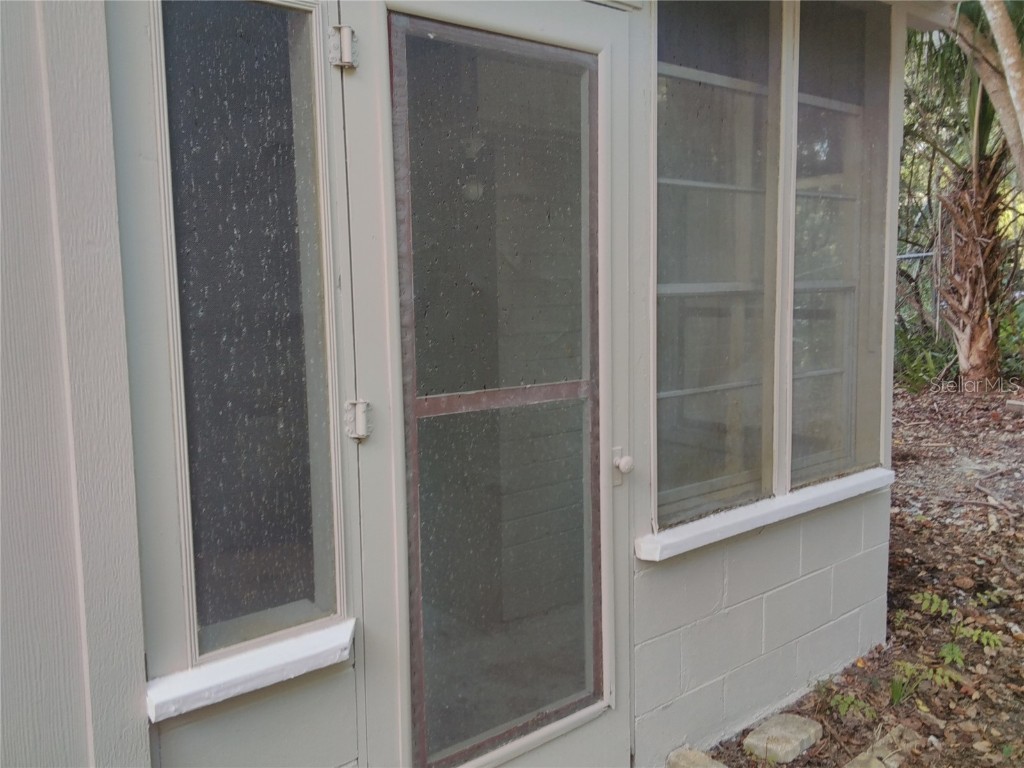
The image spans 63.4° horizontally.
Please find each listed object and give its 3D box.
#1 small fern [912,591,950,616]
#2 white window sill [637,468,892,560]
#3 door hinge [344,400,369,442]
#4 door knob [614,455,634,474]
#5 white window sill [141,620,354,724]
[{"bbox_3d":[1.680,0.879,3.316,0.155,0.070,0.125,2,7,27],"label":"small fern"},{"bbox_3d":[0.862,0.388,2.600,1.310,0.056,0.064,-6,8,-39],"label":"white window sill"},{"bbox_3d":[-0.300,0.072,1.640,0.056,0.079,0.022,-6,8,-39],"label":"door hinge"},{"bbox_3d":[0.286,0.204,2.116,0.040,0.041,0.050,-6,8,-39],"label":"door knob"},{"bbox_3d":[-0.455,0.521,1.528,0.399,0.047,0.066,-6,8,-39],"label":"white window sill"}]

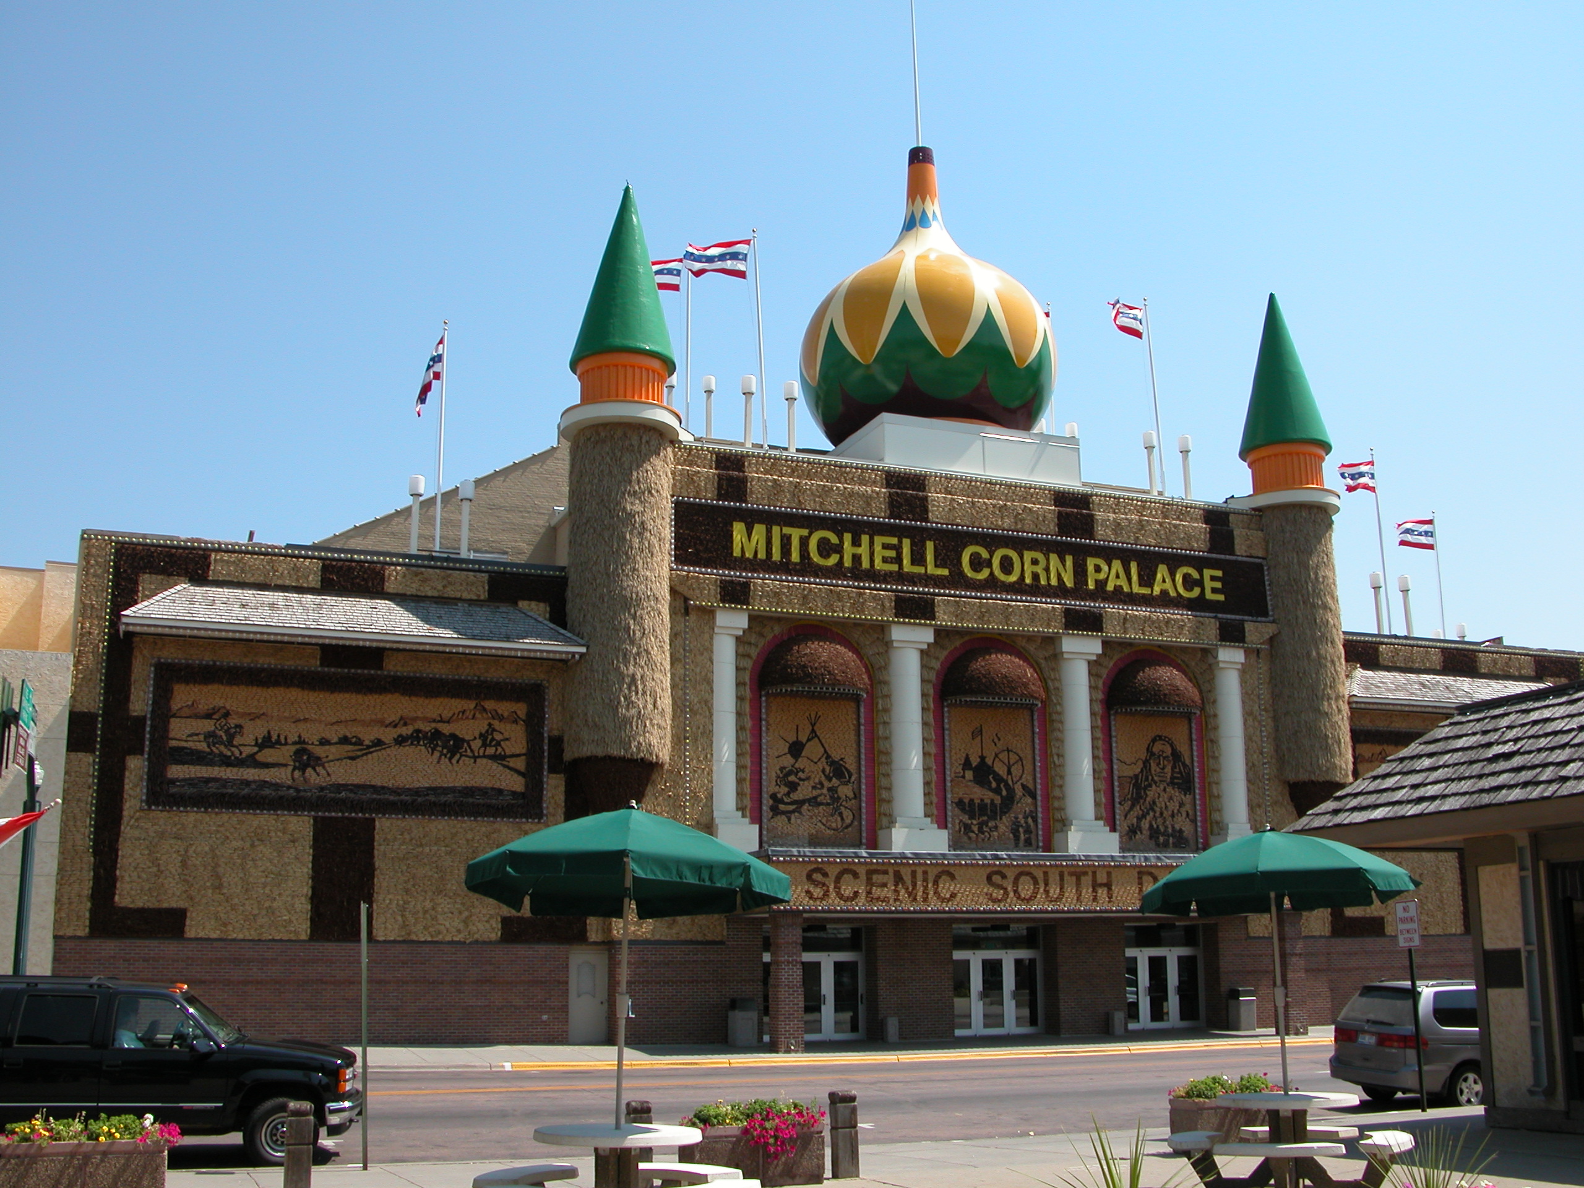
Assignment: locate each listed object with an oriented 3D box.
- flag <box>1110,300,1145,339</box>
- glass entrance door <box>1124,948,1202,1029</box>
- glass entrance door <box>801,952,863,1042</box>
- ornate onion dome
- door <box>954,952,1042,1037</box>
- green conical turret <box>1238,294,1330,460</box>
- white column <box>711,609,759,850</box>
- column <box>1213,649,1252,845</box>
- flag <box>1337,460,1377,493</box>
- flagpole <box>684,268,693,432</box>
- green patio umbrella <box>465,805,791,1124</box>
[{"bbox_3d":[10.395,-8.481,49.551,1.150,1.200,0.450,-1,-13,0],"label":"flag"},{"bbox_3d":[10.121,10.849,44.062,2.750,2.200,0.150,5,-14,-20],"label":"glass entrance door"},{"bbox_3d":[0.880,9.694,38.605,1.850,2.120,0.140,5,-14,-21],"label":"glass entrance door"},{"bbox_3d":[4.099,-9.316,49.103,7.700,9.850,7.700,0,-13,0],"label":"ornate onion dome"},{"bbox_3d":[5.353,10.517,42.265,2.750,2.200,0.150,5,-14,-20],"label":"door"},{"bbox_3d":[15.056,-6.941,49.594,2.800,5.250,2.800,5,-14,-21],"label":"green conical turret"},{"bbox_3d":[-1.615,3.430,40.010,1.250,6.100,1.000,5,-14,-20],"label":"white column"},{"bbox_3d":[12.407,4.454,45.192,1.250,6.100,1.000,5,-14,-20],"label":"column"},{"bbox_3d":[17.516,-3.645,49.659,1.380,1.050,0.280,5,-14,-21],"label":"flag"},{"bbox_3d":[-3.189,-7.784,49.333,0.130,6.150,0.130,5,-14,-20],"label":"flagpole"},{"bbox_3d":[-1.159,2.636,11.188,2.200,2.325,2.200,7,-14,-21],"label":"green patio umbrella"}]

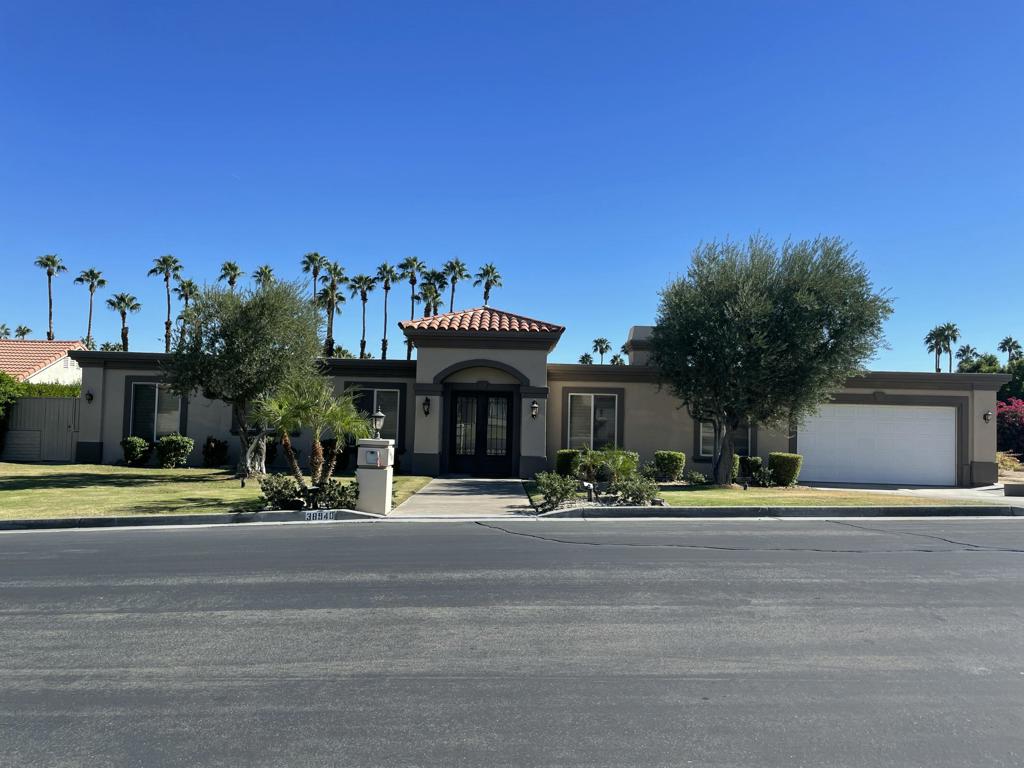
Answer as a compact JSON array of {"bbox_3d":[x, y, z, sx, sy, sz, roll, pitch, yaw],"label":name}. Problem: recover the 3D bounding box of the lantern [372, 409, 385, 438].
[{"bbox_3d":[-2.279,0.668,13.180,0.215,0.560,0.215,1,-2,0],"label":"lantern"}]

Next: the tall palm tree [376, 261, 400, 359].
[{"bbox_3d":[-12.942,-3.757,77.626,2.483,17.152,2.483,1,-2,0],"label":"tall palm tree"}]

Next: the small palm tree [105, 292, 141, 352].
[{"bbox_3d":[-37.035,-2.313,72.733,2.950,12.660,2.950,1,-2,0],"label":"small palm tree"}]

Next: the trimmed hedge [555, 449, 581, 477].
[{"bbox_3d":[1.645,2.303,22.000,0.744,0.858,0.800,1,-2,0],"label":"trimmed hedge"}]

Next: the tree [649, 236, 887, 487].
[{"bbox_3d":[7.221,-0.654,21.400,6.734,6.901,6.200,1,-2,0],"label":"tree"}]

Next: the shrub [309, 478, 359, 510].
[{"bbox_3d":[-3.006,1.882,13.100,0.852,0.545,0.750,1,-2,0],"label":"shrub"}]

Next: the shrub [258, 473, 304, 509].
[{"bbox_3d":[-4.016,1.864,13.400,0.800,0.610,0.750,1,-2,0],"label":"shrub"}]

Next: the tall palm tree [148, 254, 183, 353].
[{"bbox_3d":[-30.828,-3.761,67.664,3.066,15.398,3.066,1,-2,0],"label":"tall palm tree"}]

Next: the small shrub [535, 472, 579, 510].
[{"bbox_3d":[0.816,1.952,14.100,0.807,0.733,0.750,1,-2,0],"label":"small shrub"}]

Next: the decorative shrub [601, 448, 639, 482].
[{"bbox_3d":[2.865,2.162,20.400,1.020,0.950,0.950,1,-2,0],"label":"decorative shrub"}]

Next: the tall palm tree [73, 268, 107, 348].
[{"bbox_3d":[-36.427,-3.103,65.703,2.976,13.634,2.976,1,-2,0],"label":"tall palm tree"}]

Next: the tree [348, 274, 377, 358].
[{"bbox_3d":[-16.685,-3.538,84.639,3.100,17.150,3.100,1,-2,0],"label":"tree"}]

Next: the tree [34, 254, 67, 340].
[{"bbox_3d":[-47.624,-4.658,78.636,3.000,17.310,3.000,1,-2,0],"label":"tree"}]

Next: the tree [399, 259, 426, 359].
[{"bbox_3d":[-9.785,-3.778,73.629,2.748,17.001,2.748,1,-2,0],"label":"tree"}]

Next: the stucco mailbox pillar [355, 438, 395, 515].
[{"bbox_3d":[-2.339,1.567,13.150,0.520,1.270,0.580,1,-2,0],"label":"stucco mailbox pillar"}]

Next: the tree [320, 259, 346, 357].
[{"bbox_3d":[-19.961,-4.244,84.613,3.100,18.390,3.100,1,-2,0],"label":"tree"}]

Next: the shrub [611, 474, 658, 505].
[{"bbox_3d":[2.101,1.833,13.300,0.870,0.570,0.800,1,-2,0],"label":"shrub"}]

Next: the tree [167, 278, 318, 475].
[{"bbox_3d":[-7.218,-0.121,20.600,4.178,5.303,4.000,1,-2,0],"label":"tree"}]

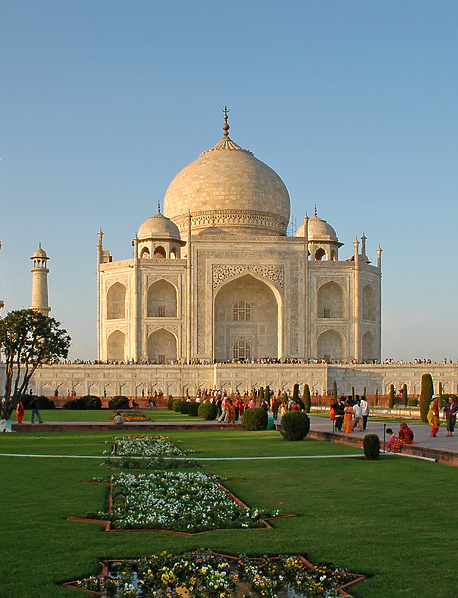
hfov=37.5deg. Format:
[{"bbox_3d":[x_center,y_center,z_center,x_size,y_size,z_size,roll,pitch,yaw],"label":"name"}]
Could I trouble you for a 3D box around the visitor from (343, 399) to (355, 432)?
[{"bbox_3d":[5.560,5.435,31.113,0.400,1.487,0.460,7,-11,-40],"label":"visitor"}]

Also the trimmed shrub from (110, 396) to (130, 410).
[{"bbox_3d":[-13.437,12.863,83.127,2.404,1.669,2.404,0,-9,0],"label":"trimmed shrub"}]

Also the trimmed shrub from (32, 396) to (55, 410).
[{"bbox_3d":[-27.510,15.468,100.000,3.500,2.050,3.000,-1,-9,9],"label":"trimmed shrub"}]

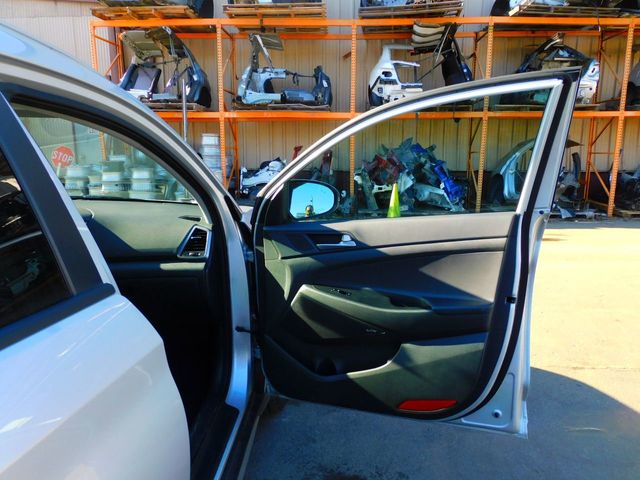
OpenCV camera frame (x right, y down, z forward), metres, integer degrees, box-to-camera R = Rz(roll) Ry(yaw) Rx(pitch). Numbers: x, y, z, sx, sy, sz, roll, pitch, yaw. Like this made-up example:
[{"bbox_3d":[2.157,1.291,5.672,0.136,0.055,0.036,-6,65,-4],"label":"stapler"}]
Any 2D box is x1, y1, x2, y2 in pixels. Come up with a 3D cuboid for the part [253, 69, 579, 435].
[{"bbox_3d":[0.238,0.075,1.611,1.090,1.230,0.280,3,10,16],"label":"part"}]

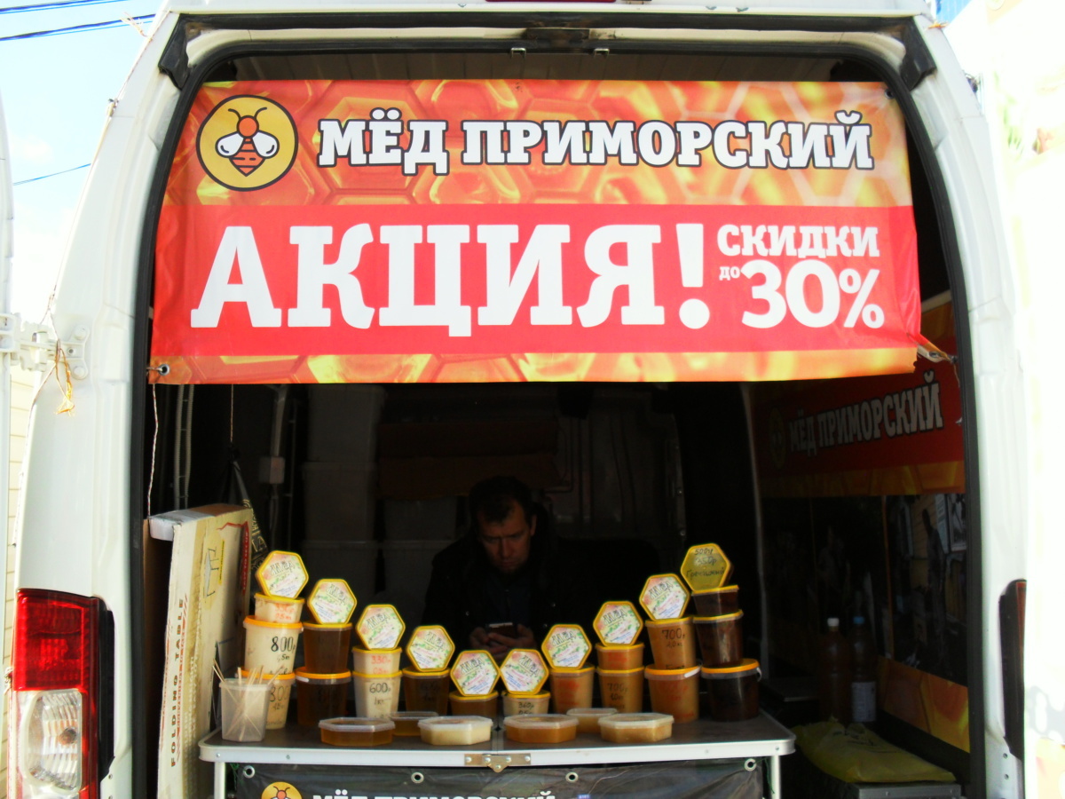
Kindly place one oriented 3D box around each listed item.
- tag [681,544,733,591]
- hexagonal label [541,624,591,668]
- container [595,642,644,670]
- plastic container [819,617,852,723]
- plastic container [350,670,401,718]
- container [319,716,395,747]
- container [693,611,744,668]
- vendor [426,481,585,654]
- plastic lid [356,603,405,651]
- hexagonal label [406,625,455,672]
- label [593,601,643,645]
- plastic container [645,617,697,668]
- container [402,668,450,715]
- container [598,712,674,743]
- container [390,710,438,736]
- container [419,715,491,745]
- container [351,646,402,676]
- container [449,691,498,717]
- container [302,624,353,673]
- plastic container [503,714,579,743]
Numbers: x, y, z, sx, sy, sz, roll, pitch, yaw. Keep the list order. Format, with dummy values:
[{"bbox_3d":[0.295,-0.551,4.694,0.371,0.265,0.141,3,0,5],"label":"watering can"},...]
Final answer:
[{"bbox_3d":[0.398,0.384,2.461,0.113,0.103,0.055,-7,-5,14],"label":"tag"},{"bbox_3d":[0.080,0.570,2.489,0.112,0.103,0.022,0,-12,0],"label":"hexagonal label"},{"bbox_3d":[0.204,0.598,2.507,0.114,0.053,0.101,-1,-6,0],"label":"container"},{"bbox_3d":[0.780,0.706,2.777,0.087,0.292,0.087,0,-6,-3],"label":"plastic container"},{"bbox_3d":[-0.348,0.663,2.412,0.111,0.108,0.100,0,-6,1],"label":"plastic container"},{"bbox_3d":[-0.367,0.694,2.245,0.158,0.042,0.100,1,-5,0],"label":"container"},{"bbox_3d":[0.425,0.543,2.435,0.099,0.112,0.112,-5,-5,-5],"label":"container"},{"bbox_3d":[-0.075,0.830,2.792,0.530,1.240,0.720,0,-6,-3],"label":"vendor"},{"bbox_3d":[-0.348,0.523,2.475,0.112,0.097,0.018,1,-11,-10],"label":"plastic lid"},{"bbox_3d":[-0.221,0.541,2.340,0.104,0.098,0.020,0,-5,-5],"label":"hexagonal label"},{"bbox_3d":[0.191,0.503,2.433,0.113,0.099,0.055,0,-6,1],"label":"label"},{"bbox_3d":[0.309,0.537,2.375,0.104,0.112,0.098,-4,-5,-3],"label":"plastic container"},{"bbox_3d":[-0.248,0.690,2.510,0.112,0.112,0.098,1,-5,-3],"label":"container"},{"bbox_3d":[0.218,0.687,2.256,0.156,0.040,0.125,-2,-7,-6],"label":"container"},{"bbox_3d":[-0.247,0.678,2.253,0.108,0.045,0.082,1,-6,-3],"label":"container"},{"bbox_3d":[-0.153,0.673,2.191,0.150,0.045,0.095,1,-6,-1],"label":"container"},{"bbox_3d":[-0.342,0.576,2.370,0.107,0.056,0.096,0,-5,-2],"label":"container"},{"bbox_3d":[-0.137,0.715,2.510,0.112,0.055,0.099,0,-5,0],"label":"container"},{"bbox_3d":[-0.457,0.554,2.404,0.112,0.109,0.101,0,-6,-3],"label":"container"},{"bbox_3d":[0.020,0.696,2.274,0.157,0.040,0.125,-2,-6,0],"label":"plastic container"}]

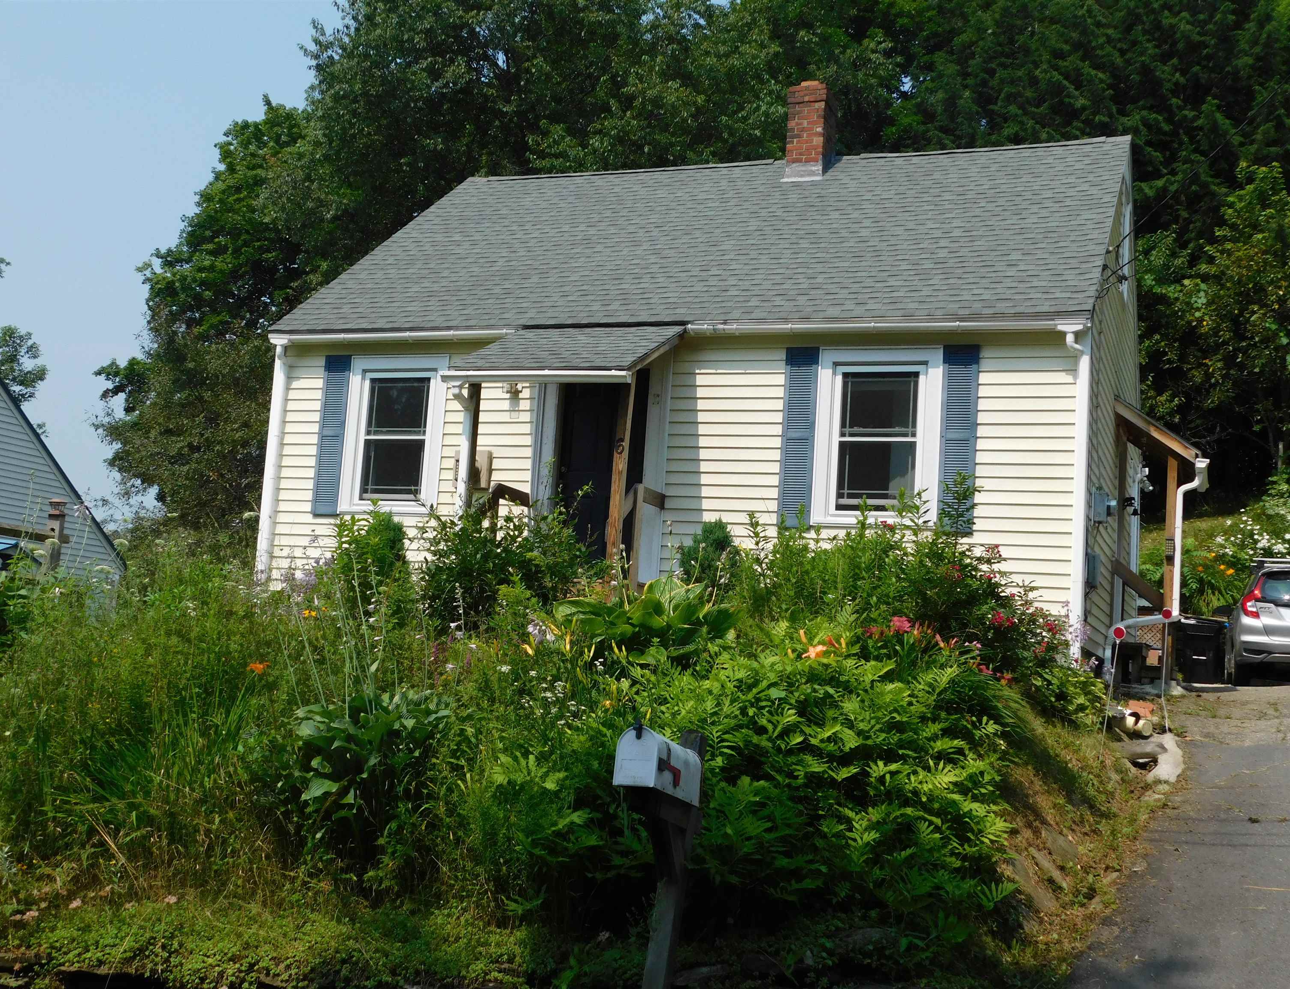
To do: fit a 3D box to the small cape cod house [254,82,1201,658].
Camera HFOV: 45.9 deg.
[{"bbox_3d":[1.404,-1.490,16.902,8.820,6.602,8.870,1,-8,21],"label":"small cape cod house"}]

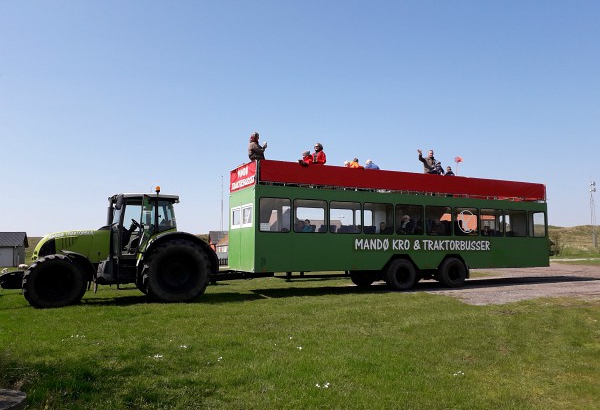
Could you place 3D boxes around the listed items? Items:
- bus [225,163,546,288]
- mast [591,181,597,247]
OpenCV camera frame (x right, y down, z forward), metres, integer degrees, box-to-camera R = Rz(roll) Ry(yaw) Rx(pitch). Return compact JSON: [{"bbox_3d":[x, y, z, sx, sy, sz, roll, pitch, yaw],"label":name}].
[{"bbox_3d":[3.821,0.666,17.655,12.538,3.322,2.660,3,-5,-24],"label":"bus"},{"bbox_3d":[87.799,2.543,140.000,1.700,19.744,1.700,1,-4,0],"label":"mast"}]

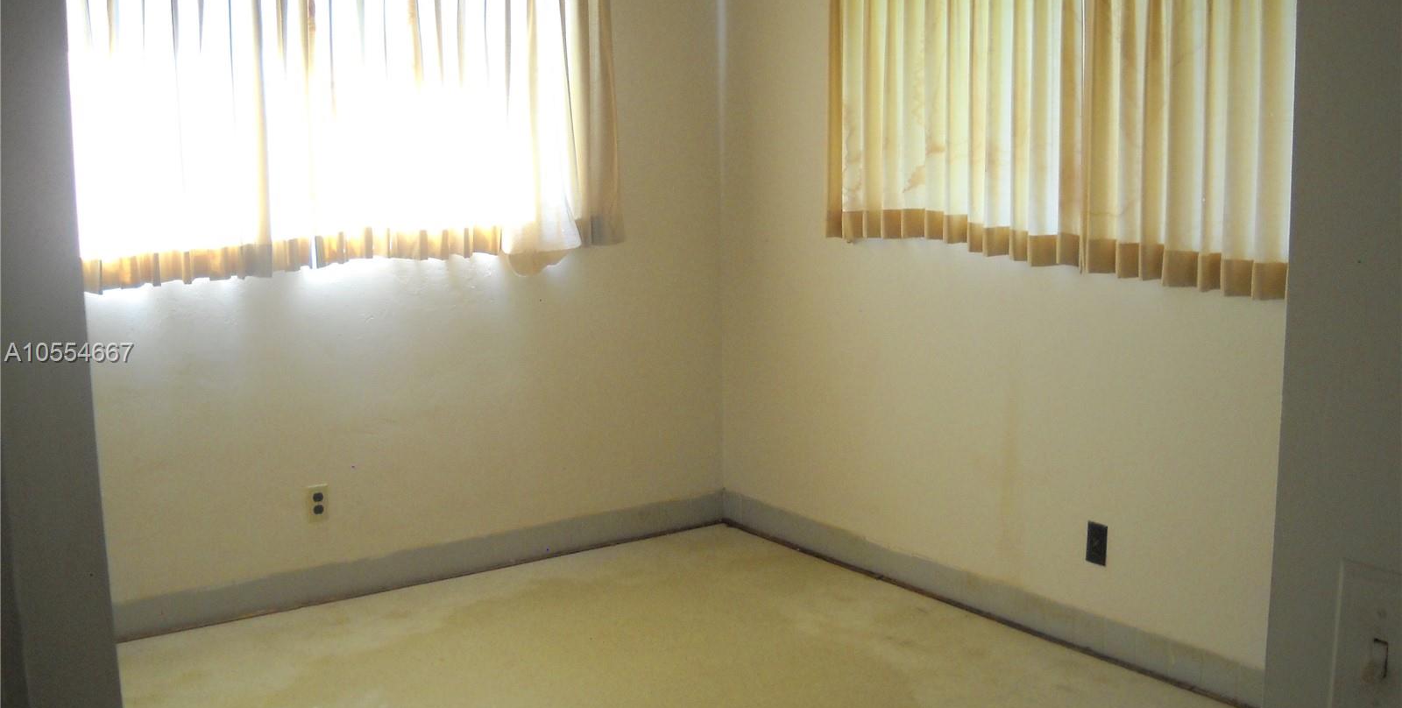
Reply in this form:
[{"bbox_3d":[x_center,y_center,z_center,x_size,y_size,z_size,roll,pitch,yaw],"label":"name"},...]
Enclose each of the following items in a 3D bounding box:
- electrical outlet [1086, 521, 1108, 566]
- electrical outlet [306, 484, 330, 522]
[{"bbox_3d":[1.099,0.529,4.281,0.012,0.115,0.070,-8,12,-35],"label":"electrical outlet"},{"bbox_3d":[-1.196,0.469,4.817,0.070,0.115,0.012,-8,12,-35],"label":"electrical outlet"}]

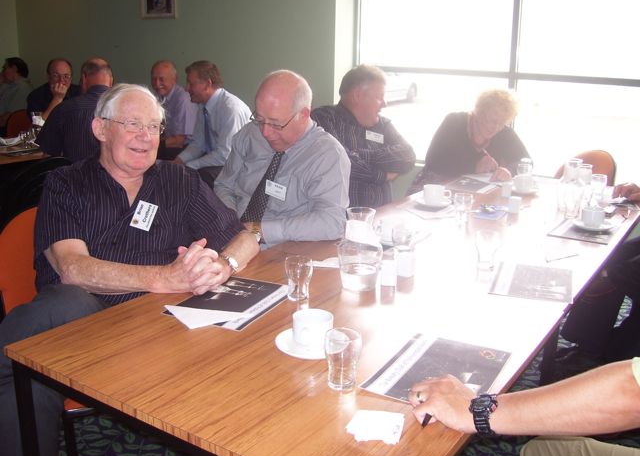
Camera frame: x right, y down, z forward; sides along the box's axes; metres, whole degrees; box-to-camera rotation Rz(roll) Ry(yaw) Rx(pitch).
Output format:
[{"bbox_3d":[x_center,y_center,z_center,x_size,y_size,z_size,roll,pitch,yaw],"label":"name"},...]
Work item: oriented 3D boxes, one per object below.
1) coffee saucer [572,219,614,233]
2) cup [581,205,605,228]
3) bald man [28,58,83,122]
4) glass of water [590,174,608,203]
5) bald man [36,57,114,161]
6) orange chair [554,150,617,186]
[{"bbox_3d":[1.026,-0.006,2.498,0.154,0.021,0.154,2,15,0],"label":"coffee saucer"},{"bbox_3d":[1.032,-0.035,2.502,0.088,0.064,0.100,11,18,31],"label":"cup"},{"bbox_3d":[-1.700,-0.491,4.420,0.540,1.250,0.780,-7,18,-30],"label":"bald man"},{"bbox_3d":[1.198,-0.174,2.861,0.067,0.112,0.067,2,16,0],"label":"glass of water"},{"bbox_3d":[-1.290,-0.287,3.660,0.540,1.260,0.800,-8,18,-33],"label":"bald man"},{"bbox_3d":[1.433,0.006,3.744,0.500,0.830,0.550,16,21,42],"label":"orange chair"}]

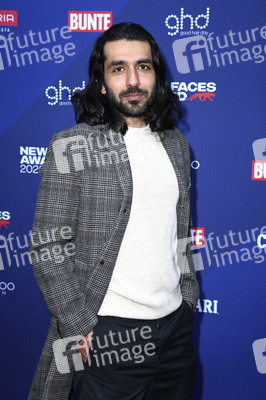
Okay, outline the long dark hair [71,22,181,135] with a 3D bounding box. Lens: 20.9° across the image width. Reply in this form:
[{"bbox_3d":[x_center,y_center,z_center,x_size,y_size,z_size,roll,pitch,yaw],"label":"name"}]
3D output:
[{"bbox_3d":[-0.020,-0.320,1.910,0.280,0.290,0.240,-4,9,-16],"label":"long dark hair"}]

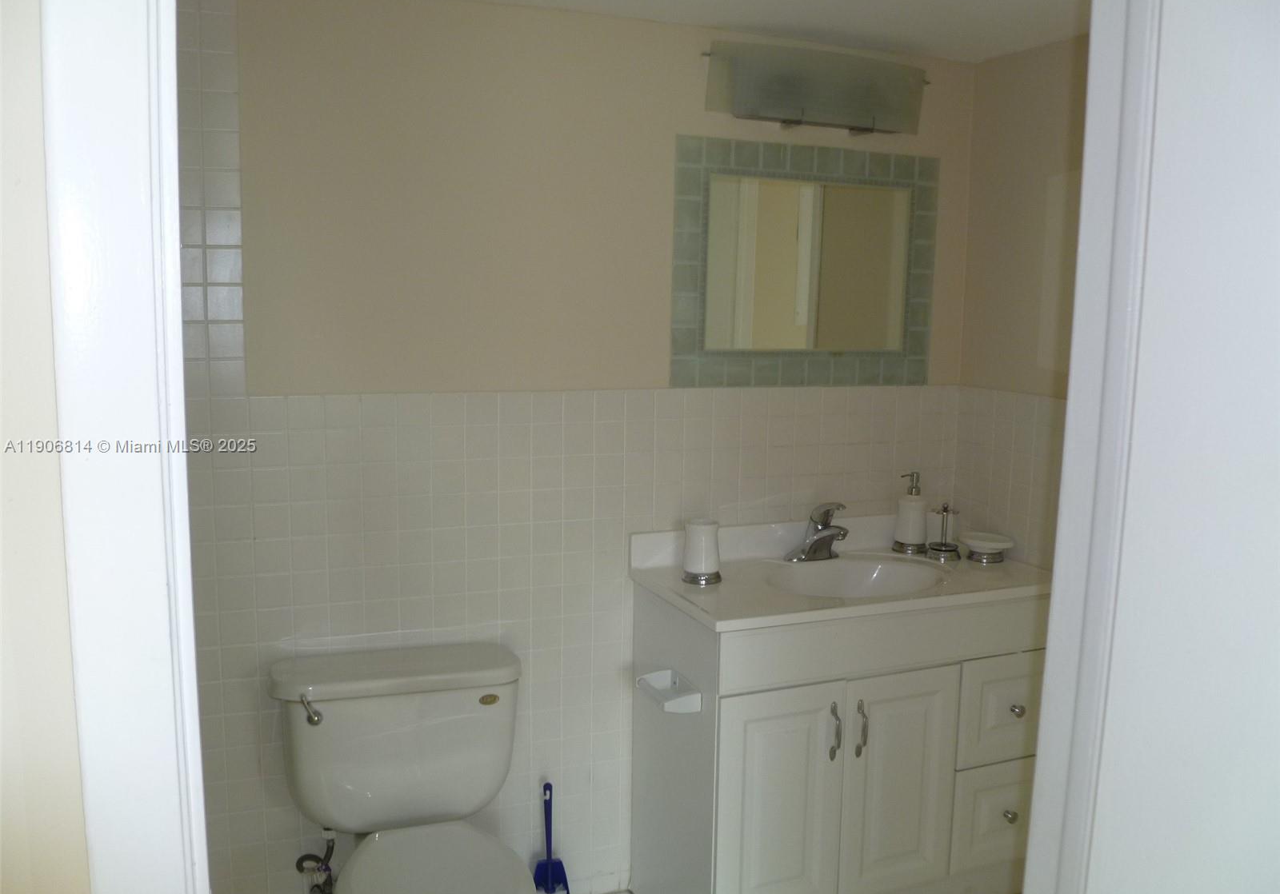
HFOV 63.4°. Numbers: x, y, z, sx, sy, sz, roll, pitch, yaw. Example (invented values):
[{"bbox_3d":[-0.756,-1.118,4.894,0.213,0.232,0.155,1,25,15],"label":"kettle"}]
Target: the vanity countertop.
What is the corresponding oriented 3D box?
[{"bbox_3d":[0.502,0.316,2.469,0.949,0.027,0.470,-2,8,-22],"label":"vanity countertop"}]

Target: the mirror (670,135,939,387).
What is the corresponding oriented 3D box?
[{"bbox_3d":[0.417,-0.442,2.567,0.741,0.585,0.025,-2,8,-22],"label":"mirror"}]

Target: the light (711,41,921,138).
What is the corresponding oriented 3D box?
[{"bbox_3d":[0.436,-0.852,2.468,0.593,0.161,0.115,-2,8,-22],"label":"light"}]

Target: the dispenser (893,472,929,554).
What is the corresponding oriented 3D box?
[{"bbox_3d":[0.712,0.171,2.711,0.093,0.204,0.093,-1,8,-11],"label":"dispenser"}]

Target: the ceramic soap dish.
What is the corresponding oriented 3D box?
[{"bbox_3d":[0.878,0.259,2.642,0.141,0.052,0.141,1,8,0],"label":"ceramic soap dish"}]

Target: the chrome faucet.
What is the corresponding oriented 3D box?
[{"bbox_3d":[0.457,0.213,2.566,0.153,0.153,0.167,-2,8,-22],"label":"chrome faucet"}]

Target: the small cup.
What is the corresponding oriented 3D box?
[{"bbox_3d":[0.142,0.243,2.384,0.092,0.134,0.092,1,8,0],"label":"small cup"}]

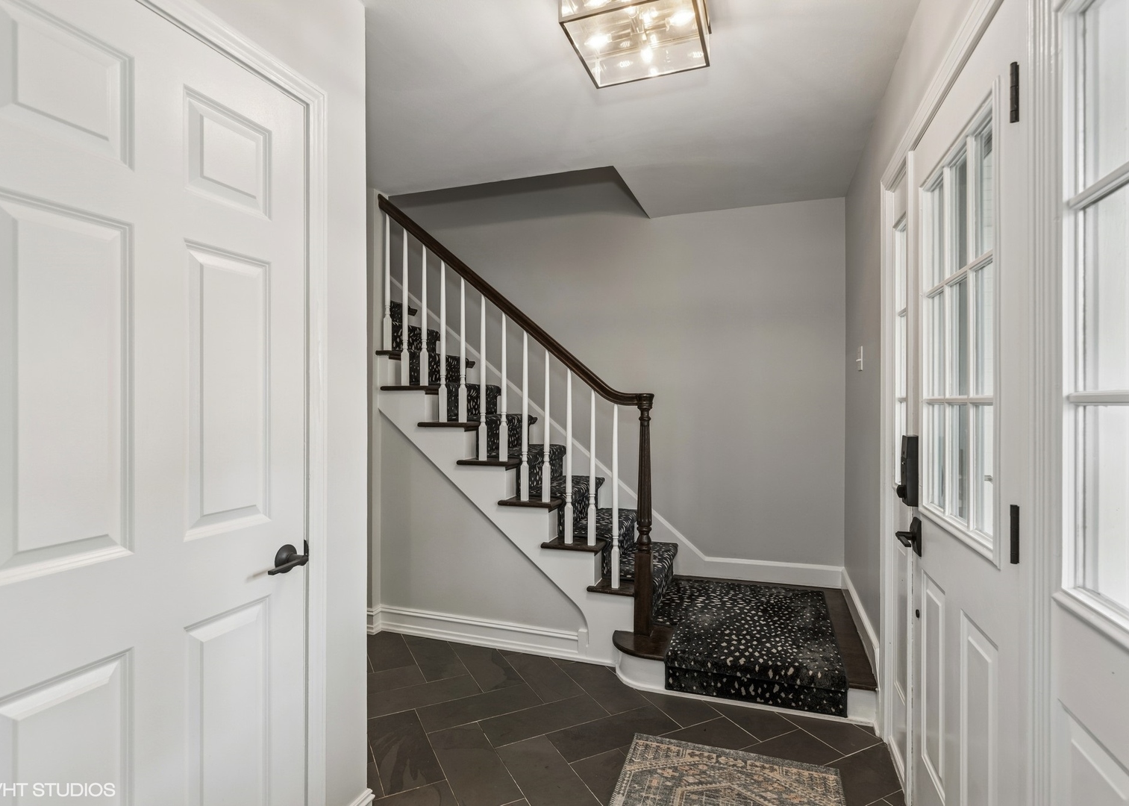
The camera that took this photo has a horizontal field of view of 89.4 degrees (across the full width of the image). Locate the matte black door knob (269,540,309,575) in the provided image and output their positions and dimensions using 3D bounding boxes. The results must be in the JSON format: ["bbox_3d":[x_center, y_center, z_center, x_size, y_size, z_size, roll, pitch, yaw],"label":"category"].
[{"bbox_3d":[-0.650,0.375,1.321,0.063,0.068,0.143,0,0,19],"label":"matte black door knob"}]

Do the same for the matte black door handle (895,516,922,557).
[{"bbox_3d":[1.005,0.398,1.660,0.063,0.105,0.160,0,0,19],"label":"matte black door handle"}]

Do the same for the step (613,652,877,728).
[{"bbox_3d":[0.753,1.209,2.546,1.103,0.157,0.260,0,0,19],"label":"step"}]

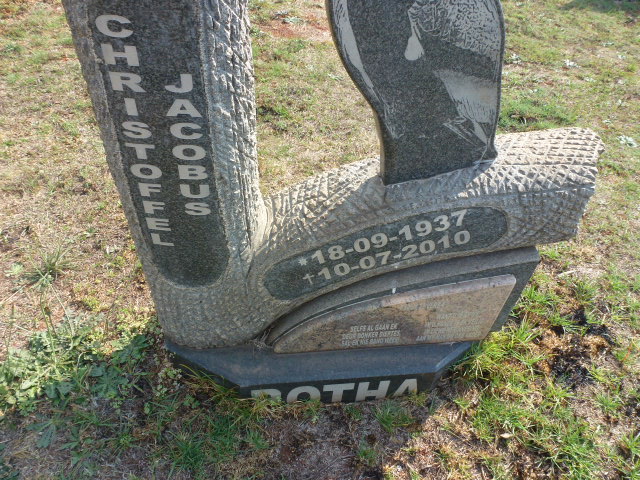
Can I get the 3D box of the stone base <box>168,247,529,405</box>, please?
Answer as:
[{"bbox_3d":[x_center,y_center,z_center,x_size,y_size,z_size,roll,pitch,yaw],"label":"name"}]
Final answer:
[{"bbox_3d":[0.068,0.211,1.401,1.089,0.477,0.410,-2,41,-8],"label":"stone base"}]

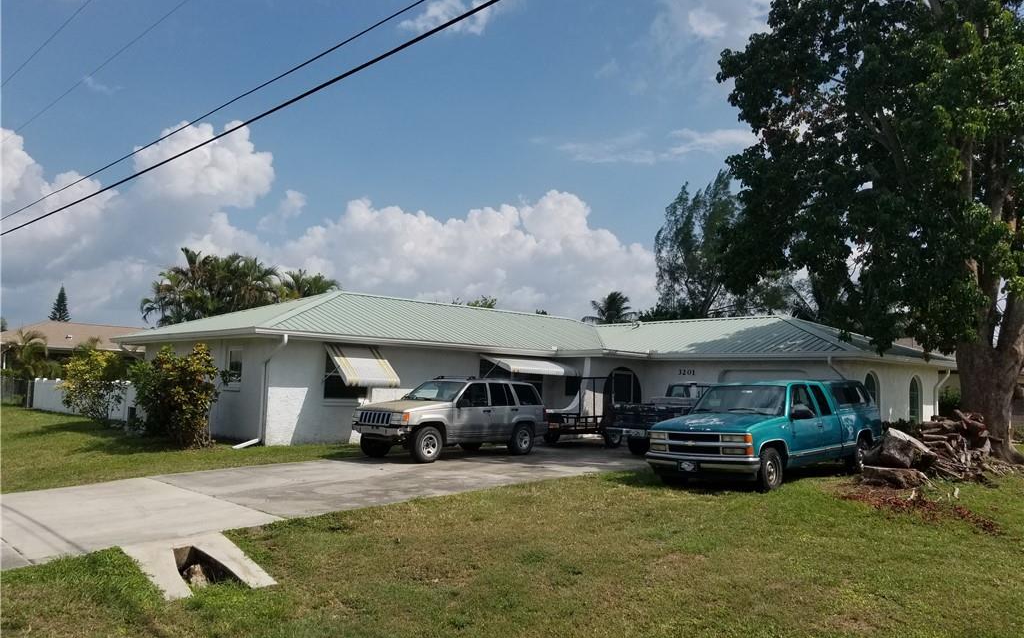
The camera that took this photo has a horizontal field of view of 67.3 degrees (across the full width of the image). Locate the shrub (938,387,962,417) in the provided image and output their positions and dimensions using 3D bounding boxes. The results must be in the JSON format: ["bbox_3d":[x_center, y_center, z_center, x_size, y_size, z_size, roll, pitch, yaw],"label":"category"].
[{"bbox_3d":[15.079,3.260,26.352,1.400,1.820,1.400,6,-7,-43],"label":"shrub"}]

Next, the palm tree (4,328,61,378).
[{"bbox_3d":[-22.562,2.235,35.889,2.800,3.500,2.800,6,-7,-43],"label":"palm tree"}]

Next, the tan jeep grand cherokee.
[{"bbox_3d":[-1.145,2.035,16.256,1.800,1.700,4.420,-3,-7,42],"label":"tan jeep grand cherokee"}]

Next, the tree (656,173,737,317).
[{"bbox_3d":[12.447,-1.855,49.369,7.200,15.810,7.200,6,-7,-43],"label":"tree"}]

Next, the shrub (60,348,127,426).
[{"bbox_3d":[-13.077,2.077,23.880,2.200,2.260,2.200,6,-7,-43],"label":"shrub"}]

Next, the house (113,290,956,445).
[{"bbox_3d":[0.754,1.444,23.686,19.140,4.180,18.060,6,-7,-43],"label":"house"}]

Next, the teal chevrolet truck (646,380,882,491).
[{"bbox_3d":[4.791,2.029,14.020,5.500,1.800,2.000,6,-7,-44],"label":"teal chevrolet truck"}]

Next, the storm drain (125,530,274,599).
[{"bbox_3d":[-2.835,2.251,7.031,1.340,0.350,1.010,-3,-7,44],"label":"storm drain"}]

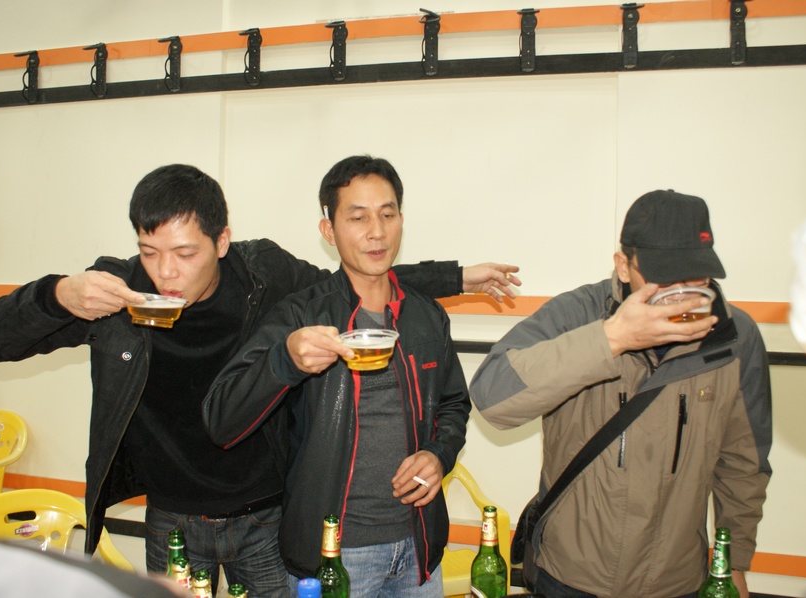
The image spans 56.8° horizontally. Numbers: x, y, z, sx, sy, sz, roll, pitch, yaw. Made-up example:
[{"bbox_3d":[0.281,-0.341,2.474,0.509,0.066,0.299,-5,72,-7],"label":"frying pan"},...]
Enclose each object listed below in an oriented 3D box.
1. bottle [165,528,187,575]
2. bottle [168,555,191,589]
[{"bbox_3d":[-0.398,0.547,1.305,0.073,0.280,0.073,1,2,0],"label":"bottle"},{"bbox_3d":[-0.360,0.557,1.205,0.073,0.280,0.073,1,2,0],"label":"bottle"}]

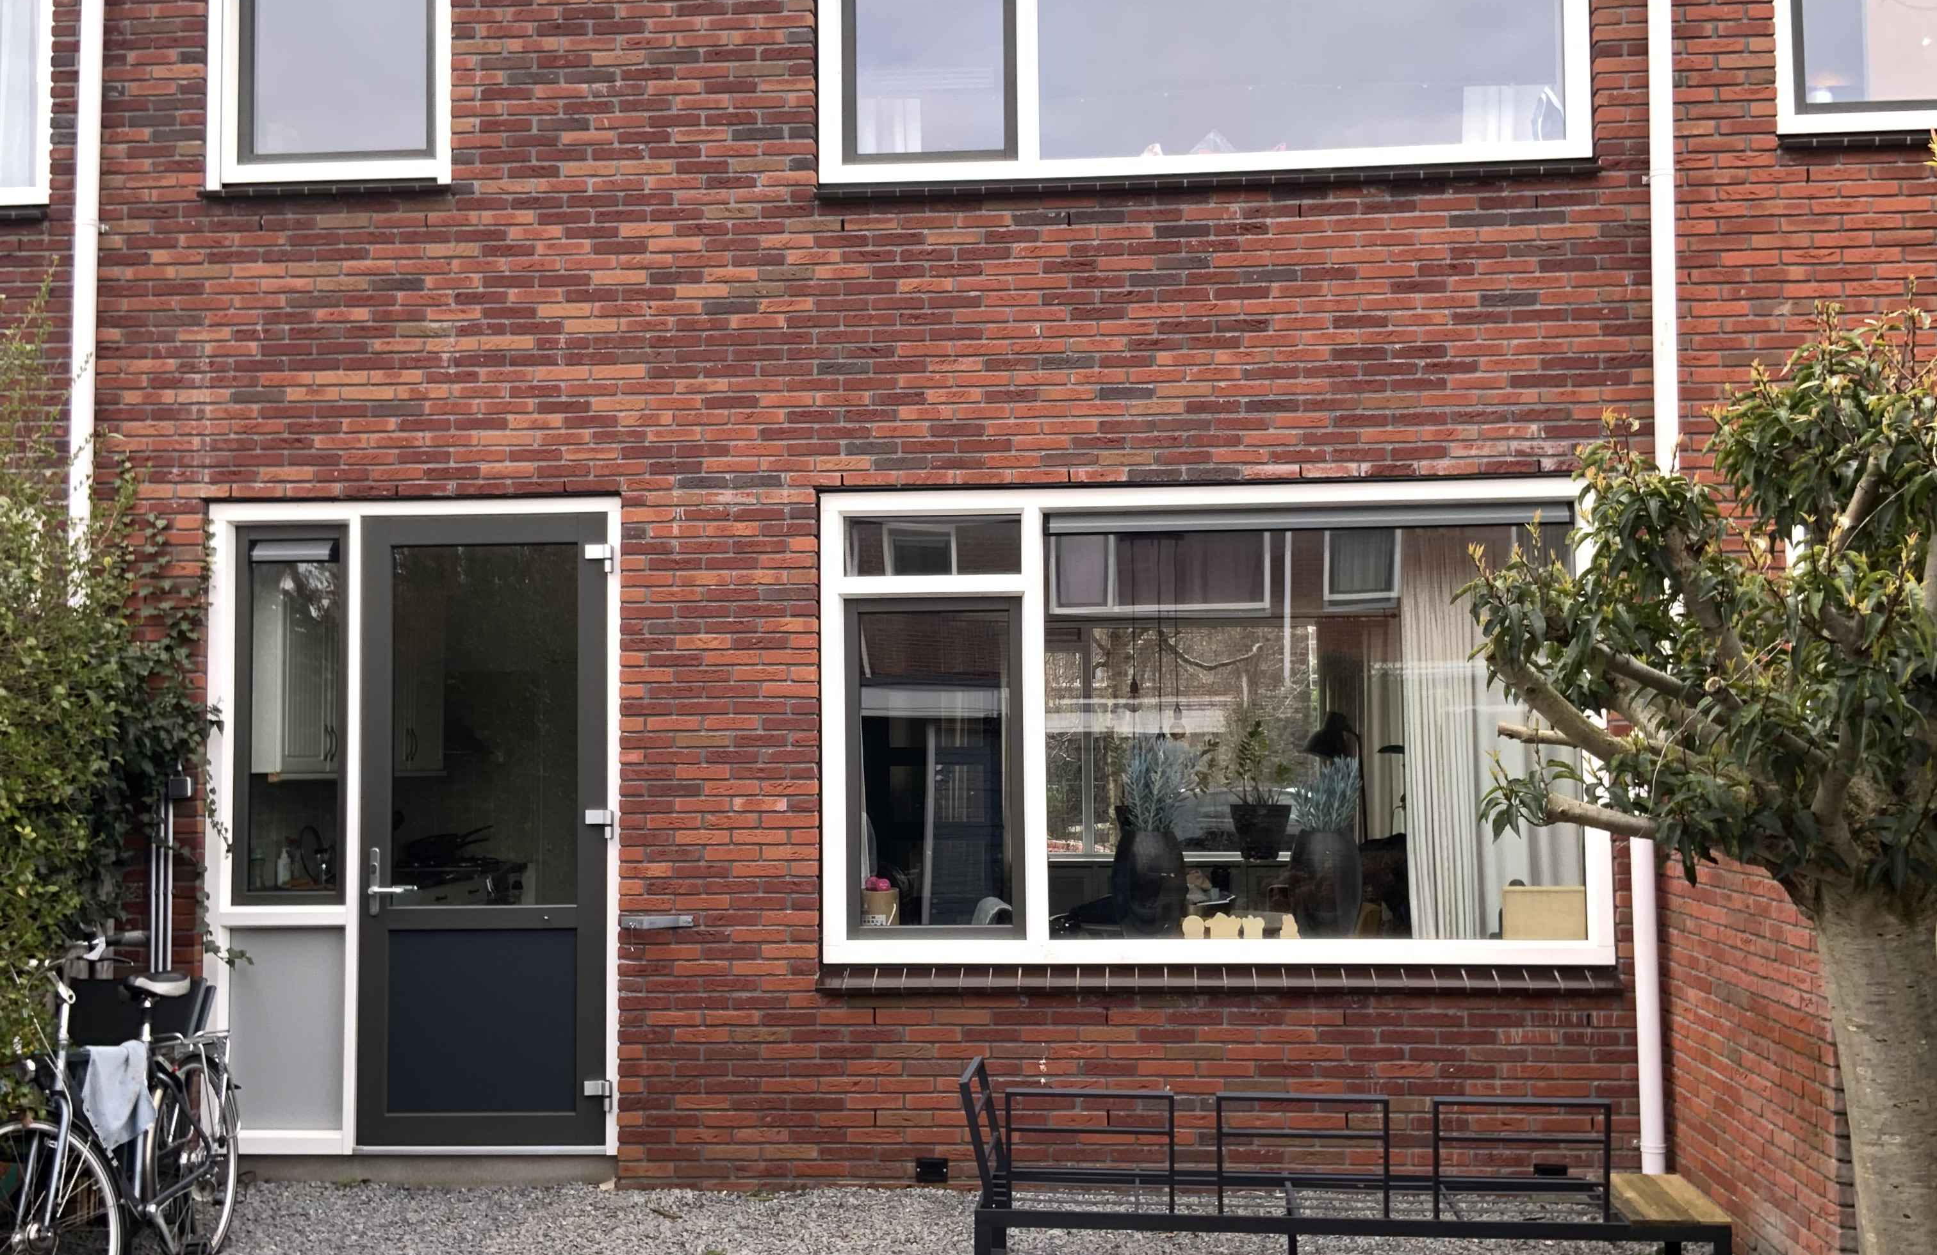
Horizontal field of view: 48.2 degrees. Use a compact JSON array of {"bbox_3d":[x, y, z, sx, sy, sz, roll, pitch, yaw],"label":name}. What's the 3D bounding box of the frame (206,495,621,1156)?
[{"bbox_3d":[-2.152,0.769,8.428,1.646,2.514,0.120,-1,-4,5],"label":"frame"}]

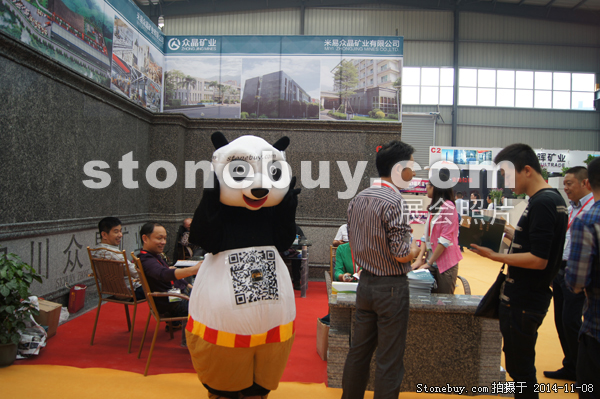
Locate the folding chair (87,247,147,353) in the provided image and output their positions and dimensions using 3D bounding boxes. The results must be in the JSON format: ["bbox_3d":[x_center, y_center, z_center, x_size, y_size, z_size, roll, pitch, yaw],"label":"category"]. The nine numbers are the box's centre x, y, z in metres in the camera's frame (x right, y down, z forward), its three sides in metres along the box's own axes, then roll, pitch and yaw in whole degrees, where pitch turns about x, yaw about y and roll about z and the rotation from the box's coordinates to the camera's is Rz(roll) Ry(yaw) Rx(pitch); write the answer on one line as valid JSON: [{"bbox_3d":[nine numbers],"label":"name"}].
[{"bbox_3d":[-1.612,0.906,4.741,0.581,0.911,0.621,1,0,25],"label":"folding chair"}]

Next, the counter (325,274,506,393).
[{"bbox_3d":[0.869,1.113,3.981,1.320,0.660,0.540,1,0,2],"label":"counter"}]

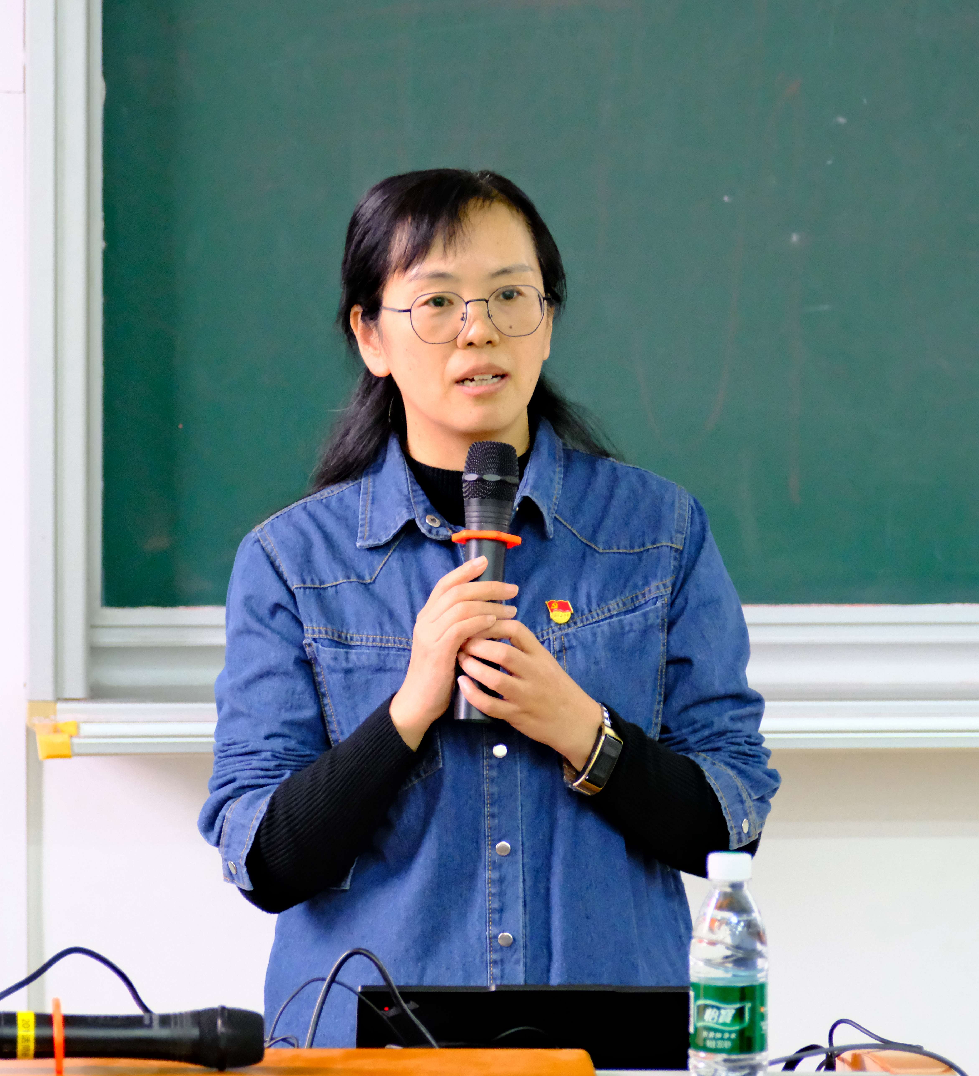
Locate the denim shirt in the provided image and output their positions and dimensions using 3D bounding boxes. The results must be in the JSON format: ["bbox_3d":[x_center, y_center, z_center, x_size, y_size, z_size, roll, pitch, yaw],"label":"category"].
[{"bbox_3d":[-0.001,0.237,7.030,0.505,0.680,0.330,0,1,-9],"label":"denim shirt"}]

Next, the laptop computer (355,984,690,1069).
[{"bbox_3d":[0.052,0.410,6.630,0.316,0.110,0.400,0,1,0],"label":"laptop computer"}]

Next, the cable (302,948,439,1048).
[{"bbox_3d":[-0.095,0.369,6.420,0.110,0.090,0.100,0,1,0],"label":"cable"}]

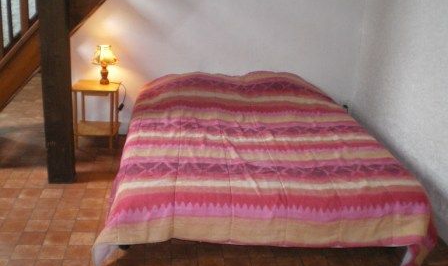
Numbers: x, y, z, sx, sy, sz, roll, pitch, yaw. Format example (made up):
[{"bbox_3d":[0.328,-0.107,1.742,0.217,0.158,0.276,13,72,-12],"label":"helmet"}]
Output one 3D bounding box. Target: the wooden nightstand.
[{"bbox_3d":[-1.101,-0.150,4.304,0.382,0.539,0.317,1,19,-7],"label":"wooden nightstand"}]

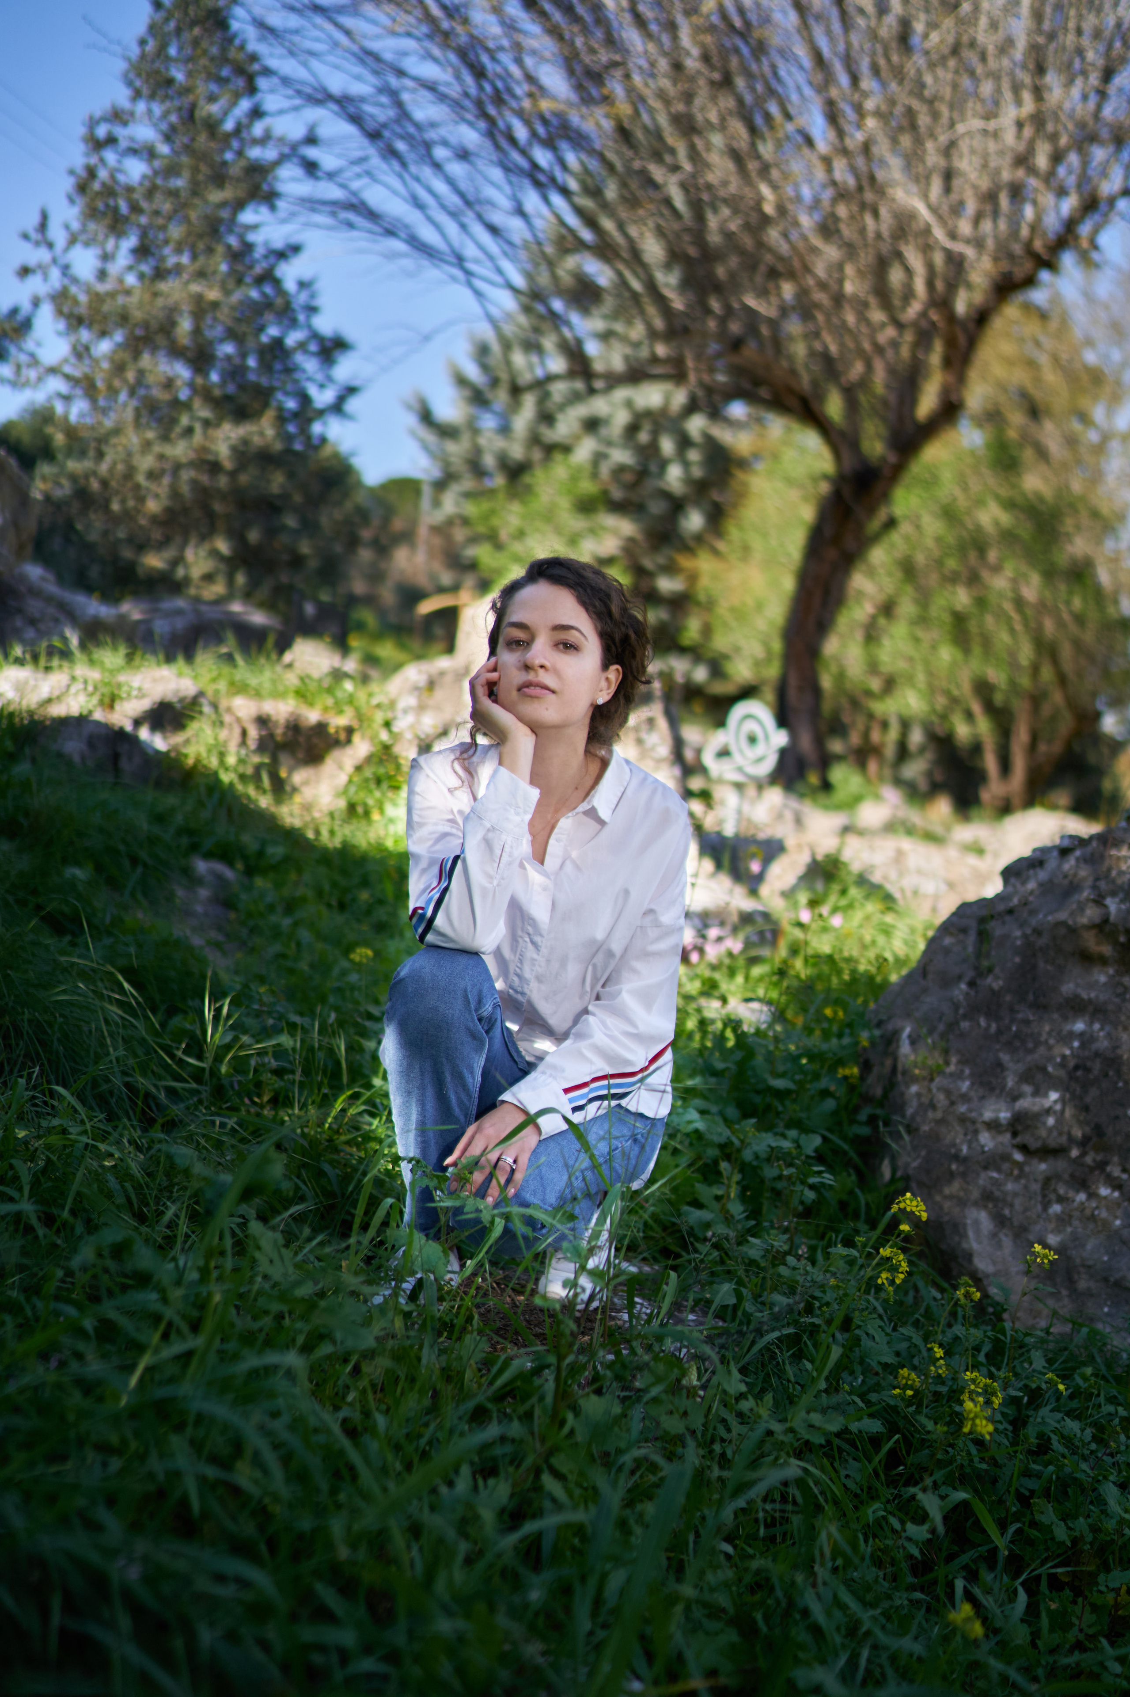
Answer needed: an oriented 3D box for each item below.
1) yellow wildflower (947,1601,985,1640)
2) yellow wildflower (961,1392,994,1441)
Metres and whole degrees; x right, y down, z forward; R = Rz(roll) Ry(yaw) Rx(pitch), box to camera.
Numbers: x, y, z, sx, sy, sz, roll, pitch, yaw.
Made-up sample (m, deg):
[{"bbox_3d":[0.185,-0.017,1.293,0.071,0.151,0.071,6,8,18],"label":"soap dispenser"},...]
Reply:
[{"bbox_3d":[0.341,0.655,1.400,0.033,0.034,0.031,0,5,0],"label":"yellow wildflower"},{"bbox_3d":[0.433,0.596,1.730,0.035,0.050,0.033,0,5,0],"label":"yellow wildflower"}]

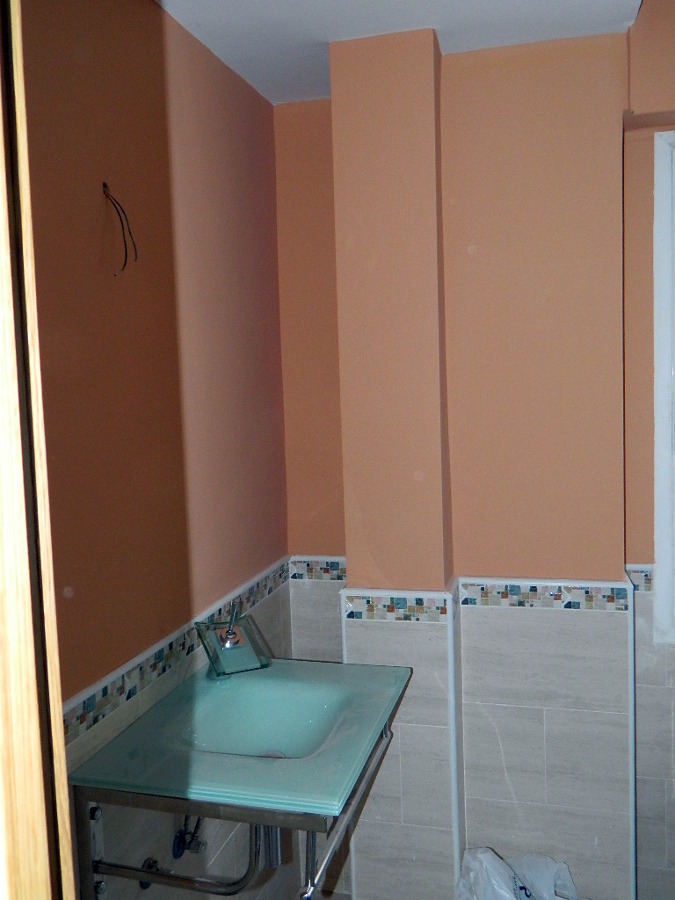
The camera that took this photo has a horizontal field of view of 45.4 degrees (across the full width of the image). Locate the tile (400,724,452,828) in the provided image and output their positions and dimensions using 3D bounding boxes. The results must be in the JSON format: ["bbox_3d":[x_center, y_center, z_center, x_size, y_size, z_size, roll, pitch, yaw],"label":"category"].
[{"bbox_3d":[0.217,0.795,1.966,0.119,0.253,0.012,0,5,16],"label":"tile"}]

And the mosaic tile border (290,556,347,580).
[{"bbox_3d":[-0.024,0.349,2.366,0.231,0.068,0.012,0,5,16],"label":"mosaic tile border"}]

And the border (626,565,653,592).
[{"bbox_3d":[0.804,0.341,2.144,0.068,0.068,0.012,0,5,16],"label":"border"}]

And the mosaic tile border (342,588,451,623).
[{"bbox_3d":[0.142,0.379,1.949,0.263,0.068,0.012,0,5,16],"label":"mosaic tile border"}]

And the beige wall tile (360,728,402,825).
[{"bbox_3d":[0.098,0.796,2.000,0.129,0.253,0.012,0,5,16],"label":"beige wall tile"}]

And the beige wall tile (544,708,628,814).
[{"bbox_3d":[0.627,0.777,2.024,0.201,0.253,0.012,0,5,16],"label":"beige wall tile"}]

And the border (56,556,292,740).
[{"bbox_3d":[-0.297,0.401,1.844,0.012,0.068,1.147,0,5,16],"label":"border"}]

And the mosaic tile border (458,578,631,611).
[{"bbox_3d":[0.515,0.361,2.017,0.416,0.068,0.012,0,5,16],"label":"mosaic tile border"}]

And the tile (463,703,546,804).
[{"bbox_3d":[0.432,0.779,2.079,0.205,0.253,0.012,0,5,16],"label":"tile"}]

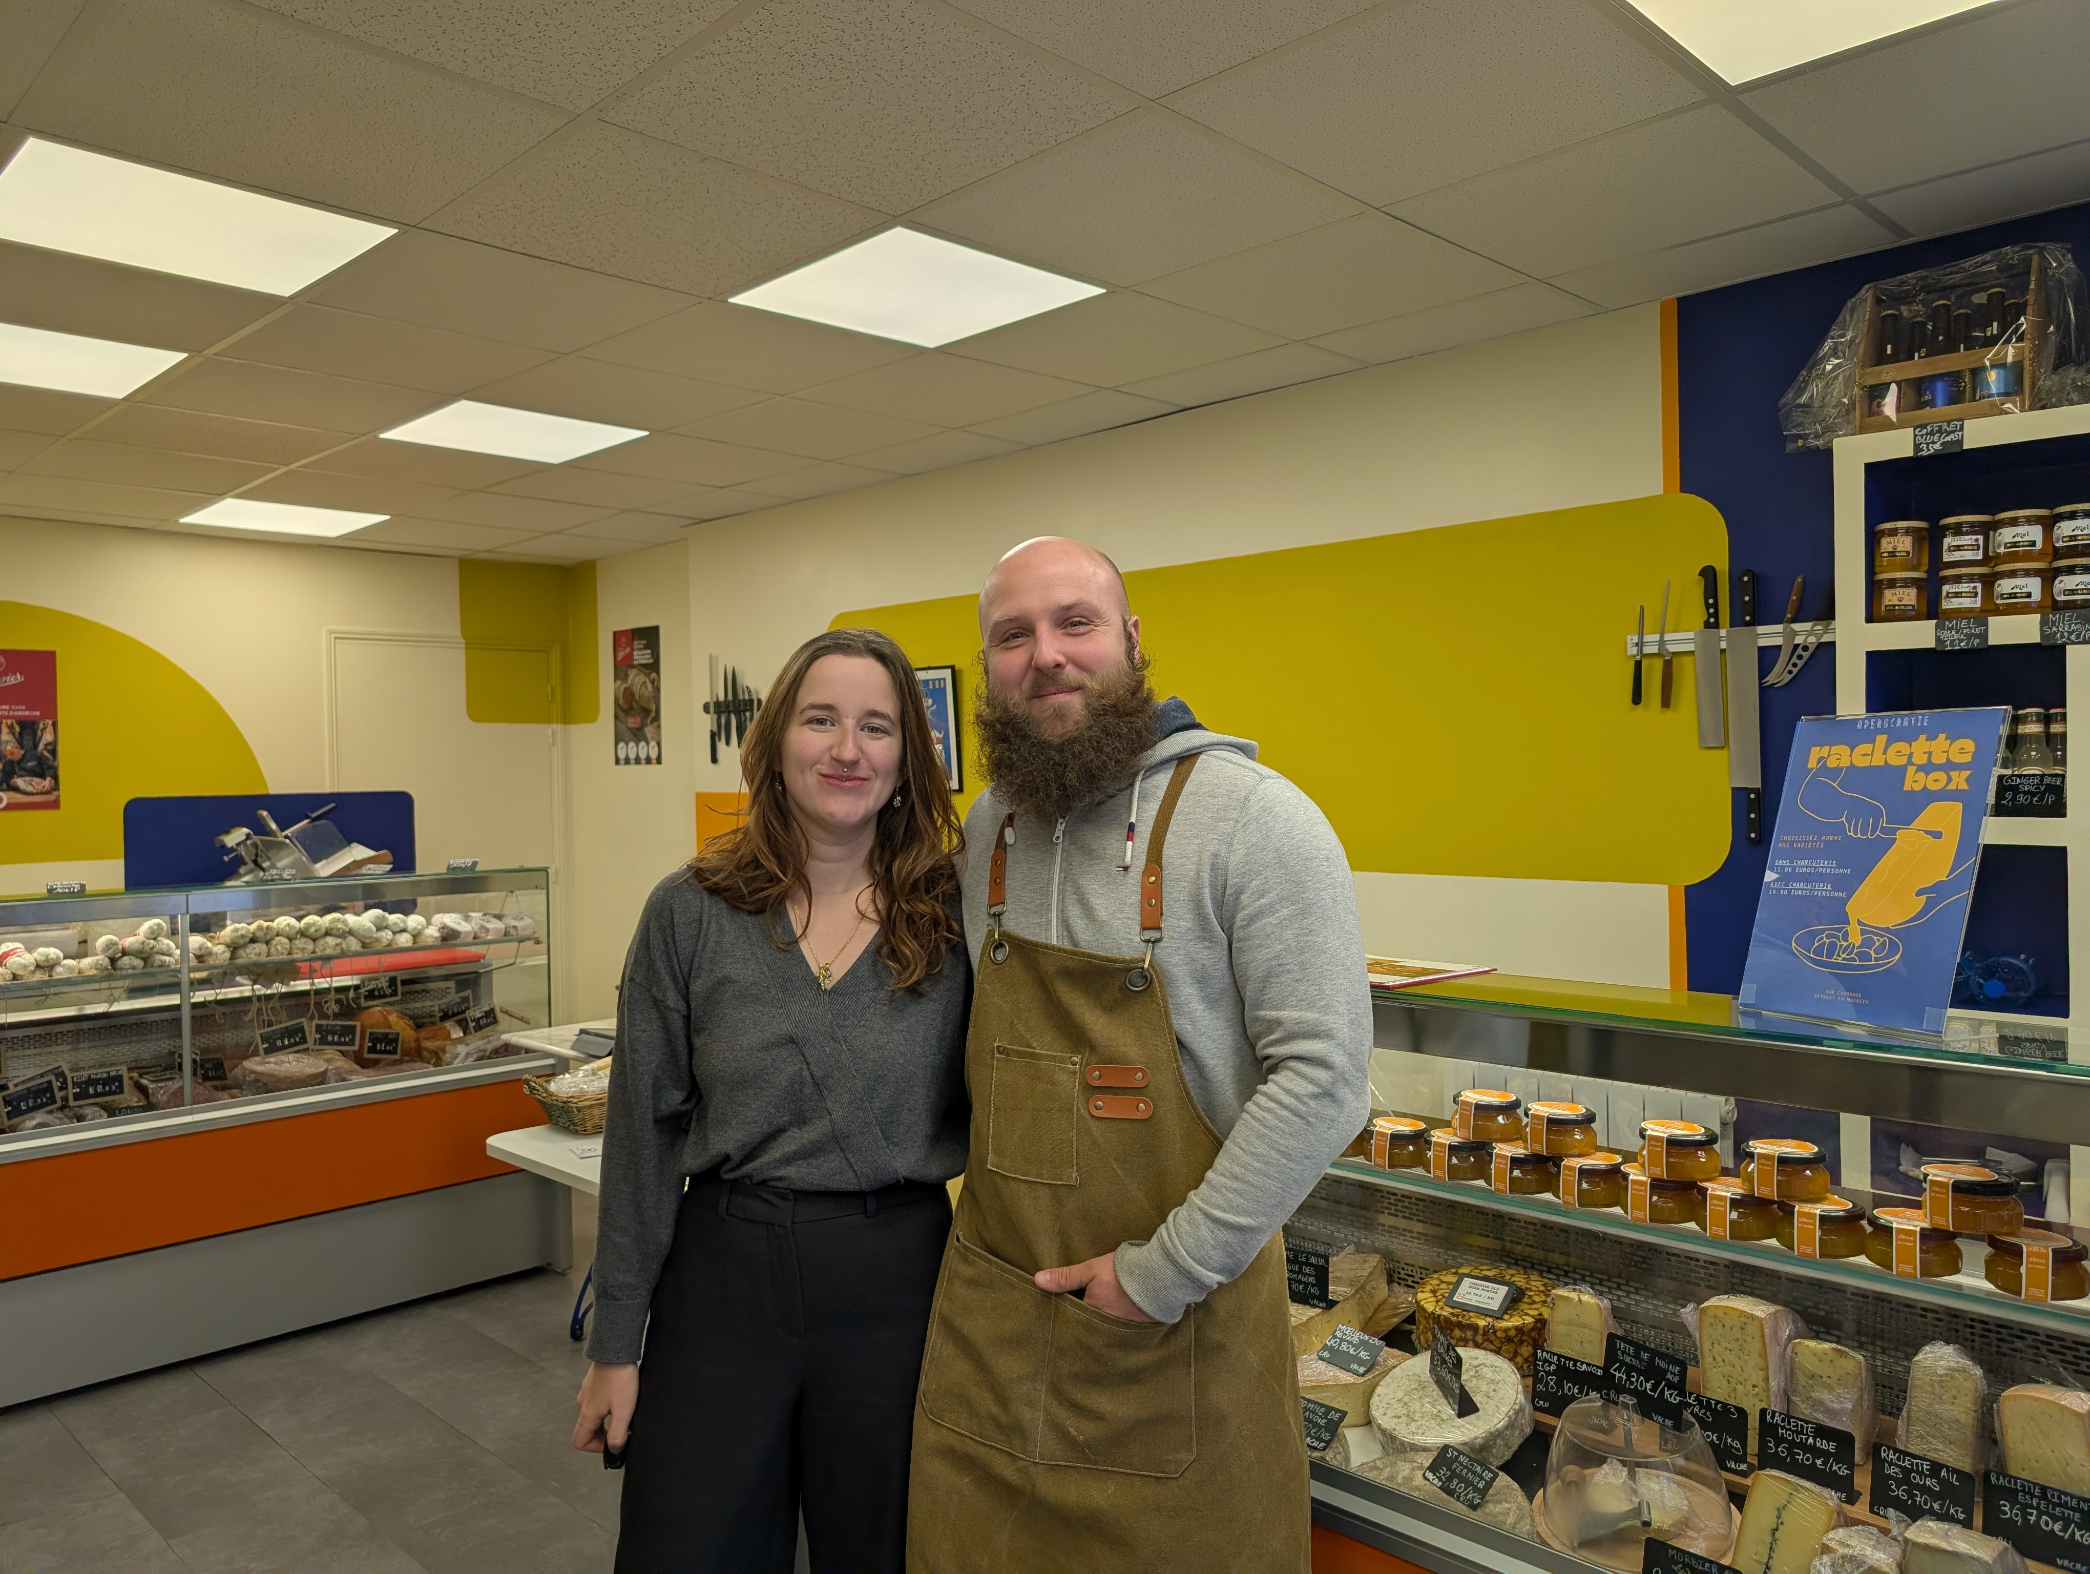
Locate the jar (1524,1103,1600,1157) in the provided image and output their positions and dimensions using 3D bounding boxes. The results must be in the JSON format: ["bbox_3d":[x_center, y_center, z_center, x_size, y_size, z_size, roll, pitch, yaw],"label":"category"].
[{"bbox_3d":[0.563,0.374,1.584,0.075,0.046,0.075,-1,1,0],"label":"jar"}]

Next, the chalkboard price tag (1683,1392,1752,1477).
[{"bbox_3d":[0.809,0.784,1.773,0.100,0.078,0.028,0,1,43],"label":"chalkboard price tag"}]

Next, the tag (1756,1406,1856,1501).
[{"bbox_3d":[0.873,0.760,1.656,0.098,0.075,0.030,0,2,44],"label":"tag"}]

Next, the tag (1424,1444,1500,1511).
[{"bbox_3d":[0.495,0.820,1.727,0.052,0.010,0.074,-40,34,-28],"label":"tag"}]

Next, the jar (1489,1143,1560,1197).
[{"bbox_3d":[0.521,0.418,1.593,0.076,0.045,0.076,-1,1,0],"label":"jar"}]

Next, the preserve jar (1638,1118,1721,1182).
[{"bbox_3d":[0.653,0.375,1.494,0.076,0.045,0.076,-1,1,0],"label":"preserve jar"}]

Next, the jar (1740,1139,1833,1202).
[{"bbox_3d":[0.723,0.374,1.416,0.078,0.046,0.078,-1,1,0],"label":"jar"}]

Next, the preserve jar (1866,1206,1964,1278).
[{"bbox_3d":[0.798,0.418,1.332,0.078,0.046,0.078,-1,1,0],"label":"preserve jar"}]

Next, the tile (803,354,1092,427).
[{"bbox_3d":[-0.267,-1.069,3.908,0.600,0.020,0.600,0,1,45],"label":"tile"}]

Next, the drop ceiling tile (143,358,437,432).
[{"bbox_3d":[-1.976,-1.011,3.818,0.598,0.018,0.598,0,1,44],"label":"drop ceiling tile"}]

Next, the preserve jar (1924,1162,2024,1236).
[{"bbox_3d":[0.844,0.374,1.319,0.076,0.045,0.076,-1,1,0],"label":"preserve jar"}]

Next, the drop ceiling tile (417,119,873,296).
[{"bbox_3d":[-0.683,-1.006,2.552,0.597,0.020,0.597,0,2,44],"label":"drop ceiling tile"}]

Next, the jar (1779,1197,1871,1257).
[{"bbox_3d":[0.745,0.420,1.390,0.075,0.046,0.075,-1,1,0],"label":"jar"}]

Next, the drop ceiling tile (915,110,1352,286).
[{"bbox_3d":[0.165,-1.025,2.563,0.597,0.020,0.597,0,2,44],"label":"drop ceiling tile"}]

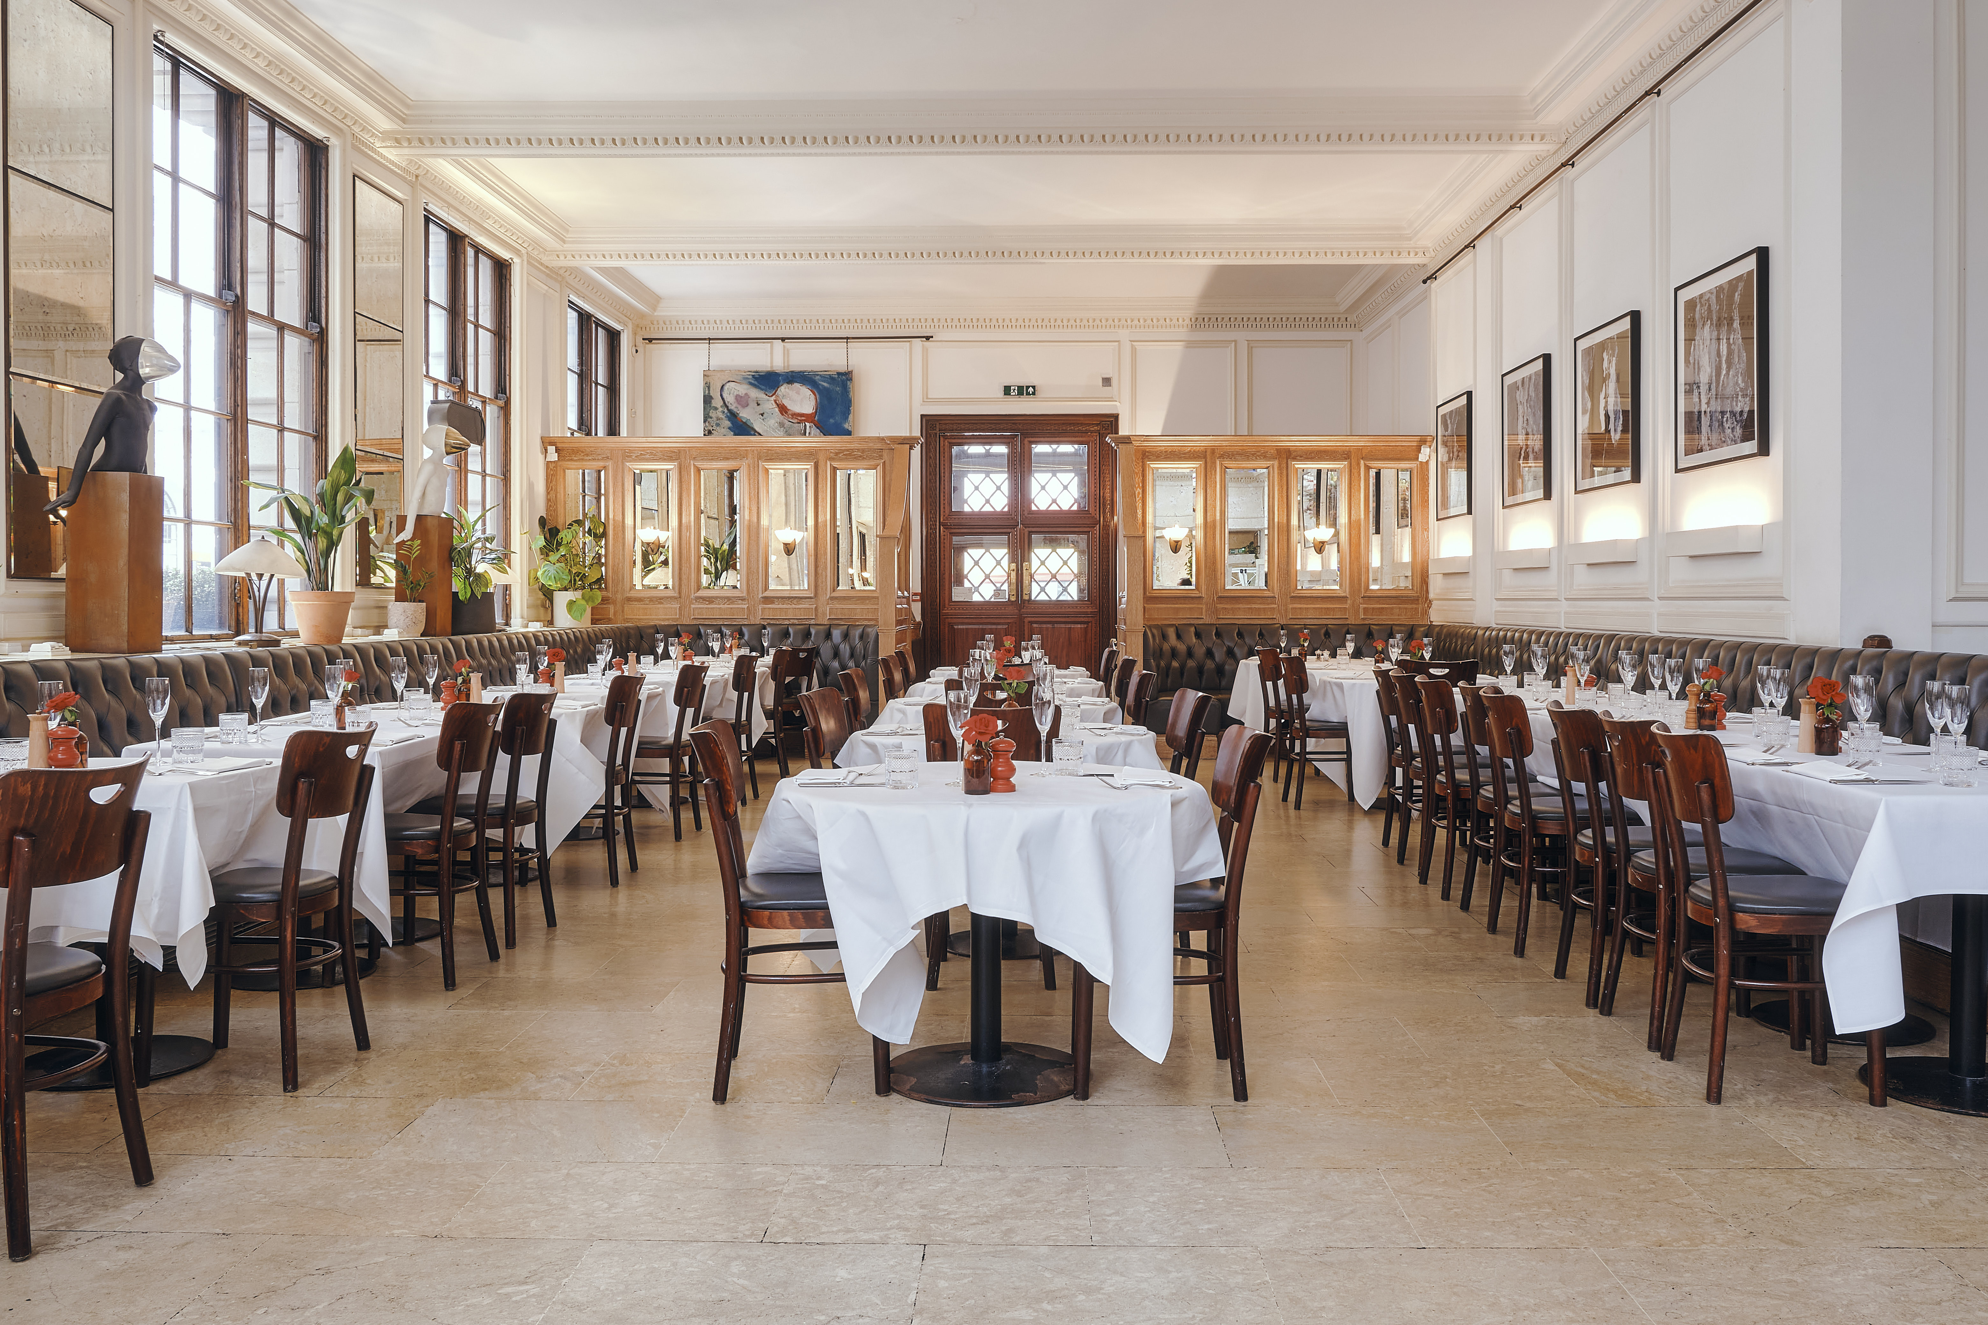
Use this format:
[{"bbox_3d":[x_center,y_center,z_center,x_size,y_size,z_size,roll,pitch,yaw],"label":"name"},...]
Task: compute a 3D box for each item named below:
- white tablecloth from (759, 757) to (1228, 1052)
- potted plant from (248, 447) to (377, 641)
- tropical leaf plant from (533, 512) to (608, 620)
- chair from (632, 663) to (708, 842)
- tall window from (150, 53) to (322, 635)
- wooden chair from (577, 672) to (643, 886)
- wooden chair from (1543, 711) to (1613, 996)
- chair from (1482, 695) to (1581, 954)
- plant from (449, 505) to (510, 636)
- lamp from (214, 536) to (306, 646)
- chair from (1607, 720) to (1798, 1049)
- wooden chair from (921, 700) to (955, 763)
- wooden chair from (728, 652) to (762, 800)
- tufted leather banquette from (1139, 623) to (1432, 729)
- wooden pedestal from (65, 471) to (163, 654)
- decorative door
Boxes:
[{"bbox_3d":[-0.028,0.588,3.750,1.180,0.570,1.100,0,2,0],"label":"white tablecloth"},{"bbox_3d":[-2.937,-0.504,6.400,0.500,0.850,0.470,0,1,0],"label":"potted plant"},{"bbox_3d":[-3.049,-0.680,10.700,0.530,0.820,0.480,0,1,0],"label":"tropical leaf plant"},{"bbox_3d":[-1.718,0.438,7.480,0.480,0.865,0.430,0,2,8],"label":"chair"},{"bbox_3d":[-3.537,-1.400,7.000,0.130,2.500,1.580,0,2,2],"label":"tall window"},{"bbox_3d":[-1.769,0.481,6.325,0.475,0.860,0.425,0,1,1],"label":"wooden chair"},{"bbox_3d":[1.973,0.569,4.600,0.500,0.885,0.430,0,2,3],"label":"wooden chair"},{"bbox_3d":[1.977,0.541,5.240,0.500,0.885,0.430,0,2,3],"label":"chair"},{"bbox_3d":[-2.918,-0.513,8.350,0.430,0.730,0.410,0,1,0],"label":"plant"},{"bbox_3d":[-2.926,-0.282,5.950,0.340,0.438,0.340,0,1,0],"label":"lamp"},{"bbox_3d":[1.968,0.588,4.160,0.475,0.880,0.415,0,2,-1],"label":"chair"},{"bbox_3d":[0.008,0.552,4.740,0.430,0.865,0.480,0,2,2],"label":"wooden chair"},{"bbox_3d":[-1.640,0.394,8.930,0.490,0.885,0.420,0,2,3],"label":"wooden chair"},{"bbox_3d":[2.290,0.159,11.600,2.250,0.900,0.650,0,2,0],"label":"tufted leather banquette"},{"bbox_3d":[-3.285,-0.367,5.575,0.225,0.660,0.215,0,2,2],"label":"wooden pedestal"},{"bbox_3d":[0.240,-0.867,13.983,1.840,2.930,0.200,0,1,0],"label":"decorative door"}]

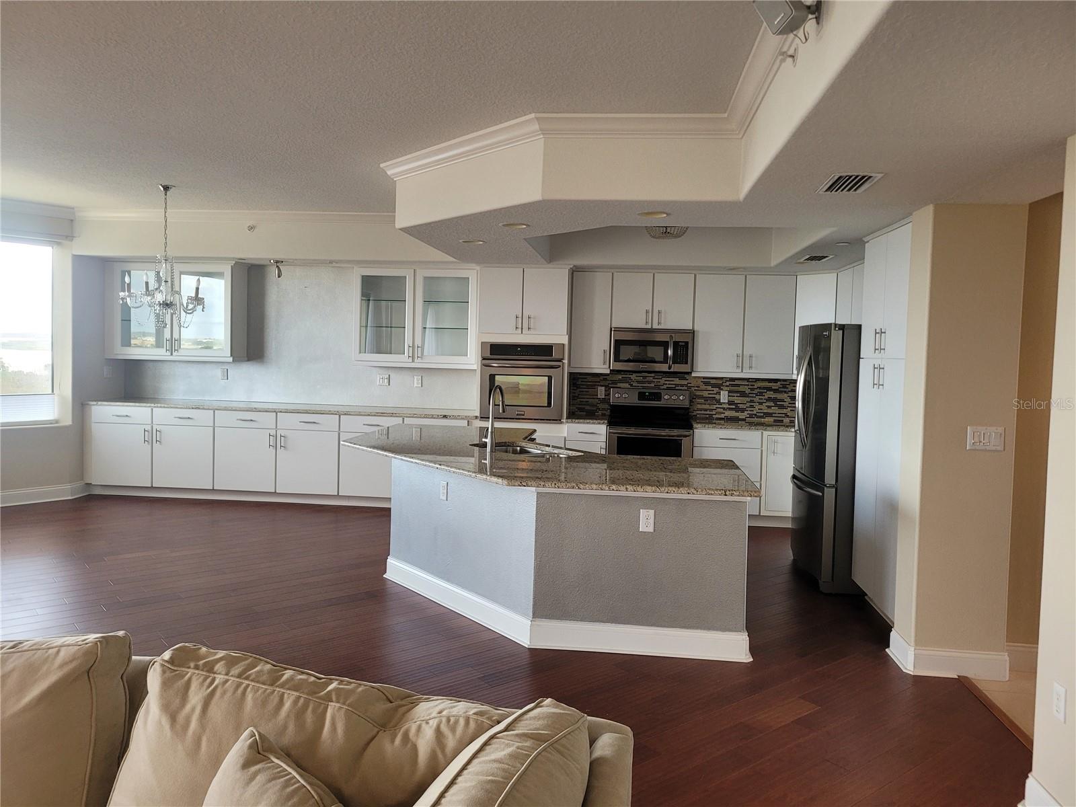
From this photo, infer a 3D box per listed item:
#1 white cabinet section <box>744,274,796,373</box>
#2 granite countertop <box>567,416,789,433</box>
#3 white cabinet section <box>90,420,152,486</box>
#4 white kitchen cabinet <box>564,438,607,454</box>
[{"bbox_3d":[2.129,-0.723,7.527,0.445,0.897,0.335,2,2,7],"label":"white cabinet section"},{"bbox_3d":[1.499,0.201,7.558,2.470,0.040,0.655,2,3,6],"label":"granite countertop"},{"bbox_3d":[-4.054,0.491,8.232,0.639,0.625,0.600,2,2,7],"label":"white cabinet section"},{"bbox_3d":[0.465,0.621,7.692,0.386,0.619,0.610,2,3,6],"label":"white kitchen cabinet"}]

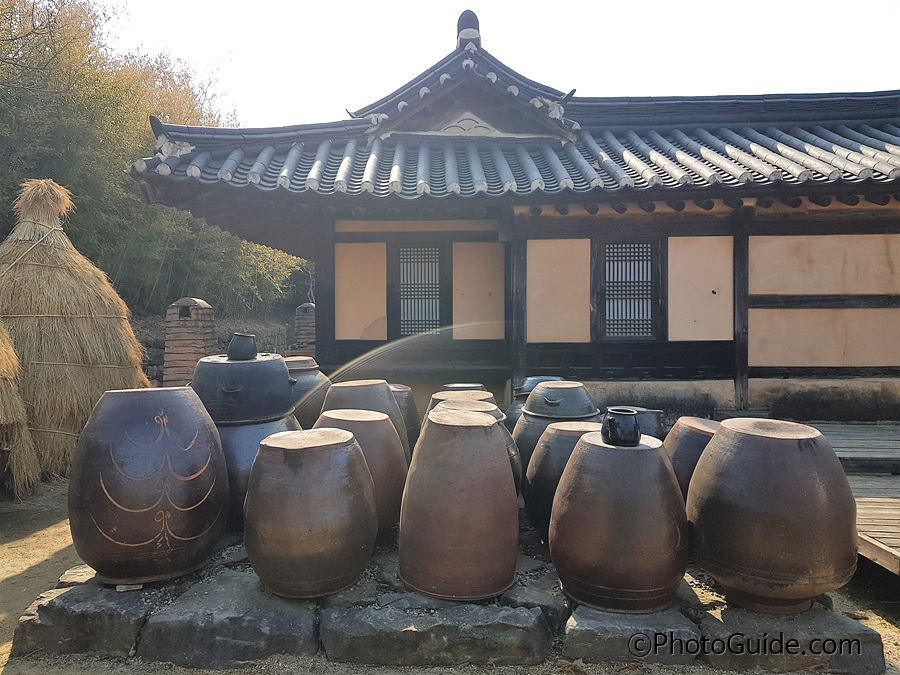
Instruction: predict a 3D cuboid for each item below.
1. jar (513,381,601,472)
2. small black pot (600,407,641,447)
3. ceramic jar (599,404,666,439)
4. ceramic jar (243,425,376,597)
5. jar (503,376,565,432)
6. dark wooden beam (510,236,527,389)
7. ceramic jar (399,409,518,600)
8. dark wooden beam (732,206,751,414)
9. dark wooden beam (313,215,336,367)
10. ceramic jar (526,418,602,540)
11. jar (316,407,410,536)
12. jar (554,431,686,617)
[{"bbox_3d":[0.710,0.695,4.321,0.630,0.790,0.630,0,2,0],"label":"jar"},{"bbox_3d":[0.814,0.433,3.220,0.187,0.158,0.187,0,2,0],"label":"small black pot"},{"bbox_3d":[1.426,0.846,5.242,0.560,0.580,0.560,0,2,0],"label":"ceramic jar"},{"bbox_3d":[-0.703,0.861,3.379,0.650,0.720,0.650,0,2,0],"label":"ceramic jar"},{"bbox_3d":[0.731,0.685,5.121,0.600,0.744,0.600,0,2,0],"label":"jar"},{"bbox_3d":[0.816,-0.280,7.995,0.180,2.080,0.180,0,2,5],"label":"dark wooden beam"},{"bbox_3d":[0.043,0.760,3.223,0.560,0.752,0.560,0,2,0],"label":"ceramic jar"},{"bbox_3d":[3.434,-0.347,7.950,0.165,2.420,0.165,0,2,0],"label":"dark wooden beam"},{"bbox_3d":[-1.527,-0.401,8.292,0.230,2.157,0.220,0,2,5],"label":"dark wooden beam"},{"bbox_3d":[0.785,0.859,4.061,0.645,0.660,0.645,0,2,0],"label":"ceramic jar"},{"bbox_3d":[-0.575,0.830,4.080,0.635,0.720,0.635,0,2,0],"label":"jar"},{"bbox_3d":[0.779,0.814,3.124,0.620,0.679,0.620,0,2,0],"label":"jar"}]

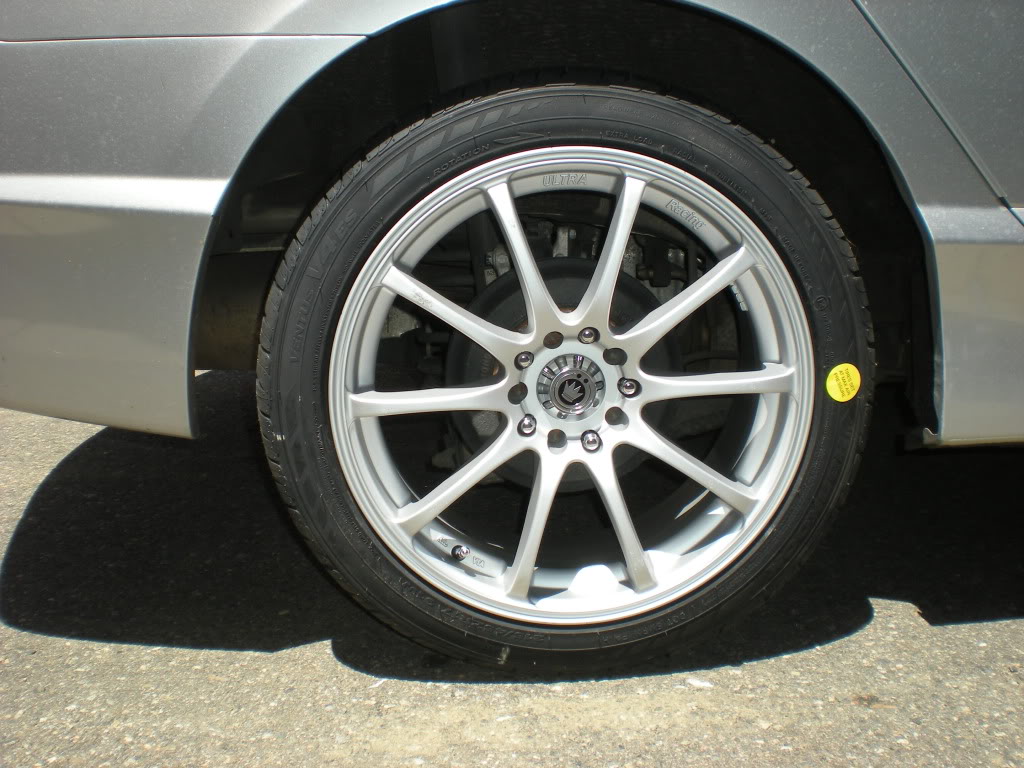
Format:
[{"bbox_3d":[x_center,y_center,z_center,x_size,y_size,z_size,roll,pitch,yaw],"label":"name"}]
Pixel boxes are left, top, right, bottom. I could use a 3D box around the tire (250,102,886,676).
[{"bbox_3d":[0.055,-0.013,1.208,0.630,0.622,0.215,0,11,-3],"label":"tire"}]

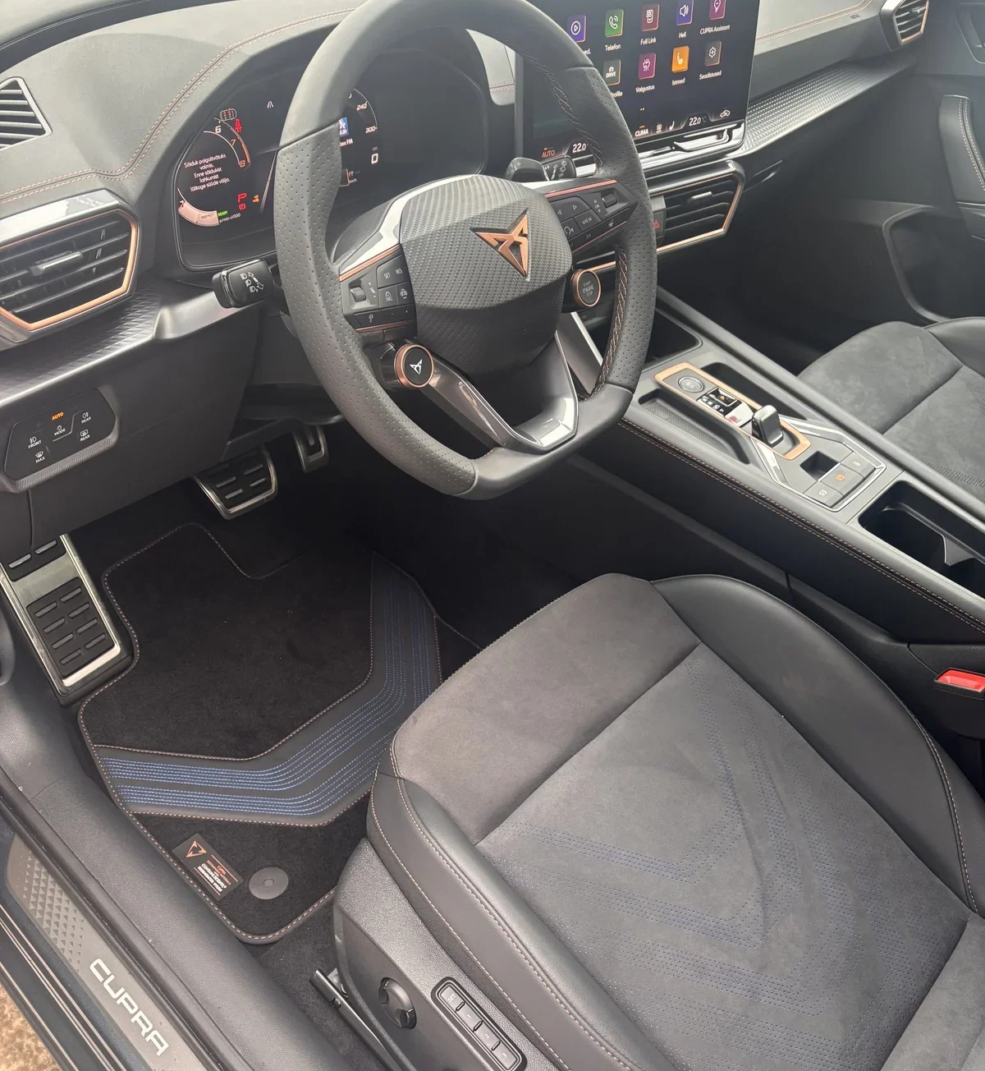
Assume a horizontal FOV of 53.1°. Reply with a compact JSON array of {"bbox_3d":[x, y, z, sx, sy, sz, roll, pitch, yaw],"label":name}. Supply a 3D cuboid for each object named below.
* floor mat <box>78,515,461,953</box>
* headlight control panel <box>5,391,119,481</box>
[{"bbox_3d":[-0.303,0.163,1.287,0.610,0.030,0.485,31,47,31],"label":"floor mat"},{"bbox_3d":[-0.348,-0.082,0.789,0.014,0.048,0.097,21,41,36],"label":"headlight control panel"}]

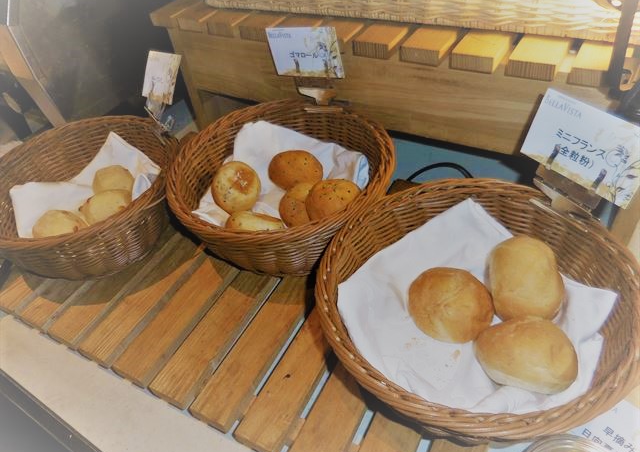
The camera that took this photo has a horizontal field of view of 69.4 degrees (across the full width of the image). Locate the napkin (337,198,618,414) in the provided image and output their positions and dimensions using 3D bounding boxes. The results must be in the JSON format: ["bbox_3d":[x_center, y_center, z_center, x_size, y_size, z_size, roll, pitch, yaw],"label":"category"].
[{"bbox_3d":[0.136,0.075,0.427,0.214,0.058,0.218,-29,48,-20],"label":"napkin"}]

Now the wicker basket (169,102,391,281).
[{"bbox_3d":[-0.045,-0.053,0.566,0.267,0.083,0.267,-4,45,4],"label":"wicker basket"}]

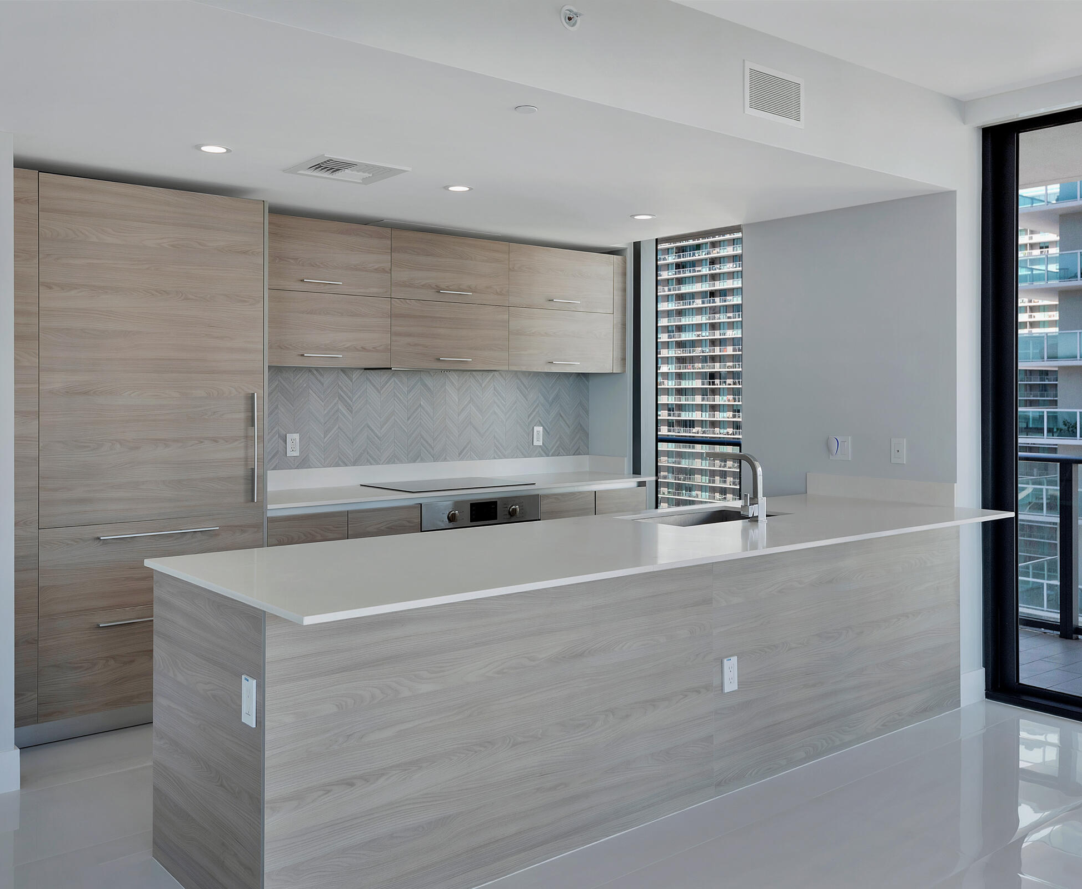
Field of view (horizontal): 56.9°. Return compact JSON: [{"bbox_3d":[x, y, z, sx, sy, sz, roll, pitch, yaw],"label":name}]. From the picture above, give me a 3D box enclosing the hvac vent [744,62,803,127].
[{"bbox_3d":[0.848,-1.260,3.605,0.335,0.186,0.020,-2,2,-38],"label":"hvac vent"}]

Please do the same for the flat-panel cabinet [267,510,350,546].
[{"bbox_3d":[-1.263,0.684,4.885,0.397,0.750,0.596,-2,2,-38],"label":"flat-panel cabinet"}]

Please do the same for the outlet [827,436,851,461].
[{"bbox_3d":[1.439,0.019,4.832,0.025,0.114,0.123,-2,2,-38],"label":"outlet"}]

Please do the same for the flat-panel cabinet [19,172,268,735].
[{"bbox_3d":[-1.843,0.019,4.462,1.037,2.240,0.645,-2,2,-38],"label":"flat-panel cabinet"}]

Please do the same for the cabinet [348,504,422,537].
[{"bbox_3d":[-0.948,0.671,5.135,0.404,0.750,0.596,-2,2,-38],"label":"cabinet"}]

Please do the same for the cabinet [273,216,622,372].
[{"bbox_3d":[-0.551,-0.788,5.688,2.477,0.738,0.360,-2,2,-38],"label":"cabinet"}]

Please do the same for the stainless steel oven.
[{"bbox_3d":[-0.481,0.629,5.487,0.765,0.700,0.586,-2,2,-38],"label":"stainless steel oven"}]

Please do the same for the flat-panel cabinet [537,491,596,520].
[{"bbox_3d":[-0.030,0.636,5.864,0.408,0.750,0.596,-2,2,-38],"label":"flat-panel cabinet"}]

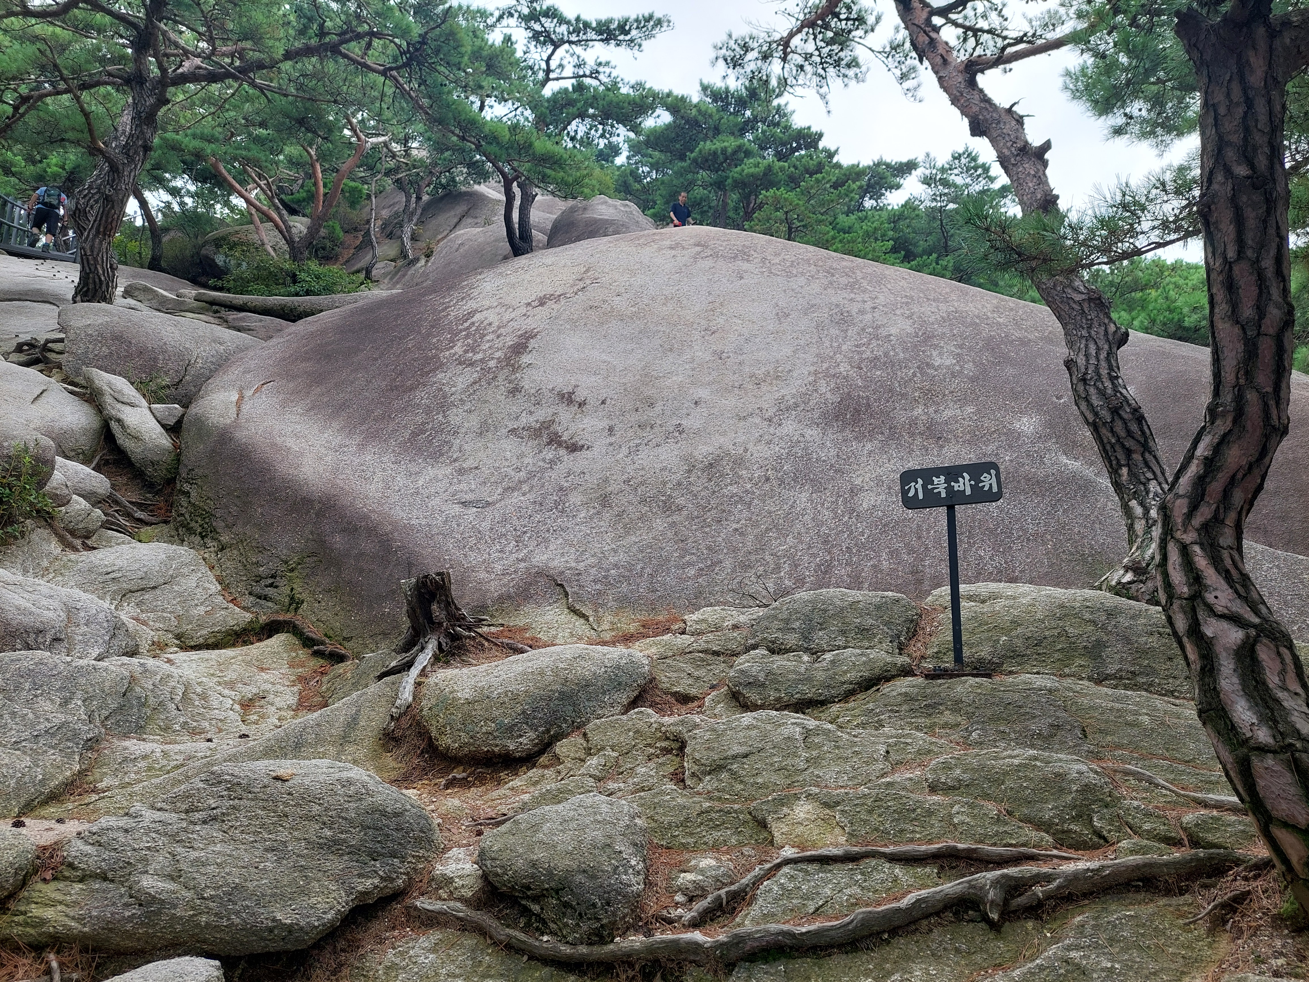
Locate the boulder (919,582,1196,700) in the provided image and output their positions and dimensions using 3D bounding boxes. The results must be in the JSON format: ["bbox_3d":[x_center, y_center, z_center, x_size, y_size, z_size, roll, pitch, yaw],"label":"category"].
[{"bbox_3d":[2.665,0.975,6.150,1.750,0.680,0.950,-1,-9,5],"label":"boulder"}]

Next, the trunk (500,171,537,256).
[{"bbox_3d":[-2.328,-4.699,16.000,0.520,1.500,0.400,0,-9,0],"label":"trunk"}]

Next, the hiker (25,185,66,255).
[{"bbox_3d":[-10.611,-4.757,16.500,0.560,1.380,0.650,7,-12,-34],"label":"hiker"}]

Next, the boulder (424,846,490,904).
[{"bbox_3d":[-0.754,1.462,3.600,0.250,0.200,0.220,2,-10,-11],"label":"boulder"}]

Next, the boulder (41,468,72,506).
[{"bbox_3d":[-4.877,-0.029,7.700,0.250,0.280,0.280,7,-12,-32],"label":"boulder"}]

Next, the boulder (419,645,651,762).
[{"bbox_3d":[-0.604,1.061,4.750,1.120,0.480,0.620,3,-9,-18],"label":"boulder"}]

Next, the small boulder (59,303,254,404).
[{"bbox_3d":[-5.722,-1.591,11.100,2.300,1.150,1.500,-2,-9,10],"label":"small boulder"}]

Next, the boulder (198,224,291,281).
[{"bbox_3d":[-7.790,-4.603,18.300,2.000,1.200,1.500,0,-9,0],"label":"boulder"}]

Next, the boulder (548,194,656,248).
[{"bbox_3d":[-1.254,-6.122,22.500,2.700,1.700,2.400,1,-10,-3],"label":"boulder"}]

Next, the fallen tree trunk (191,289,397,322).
[{"bbox_3d":[-5.218,-2.724,13.800,3.100,0.420,0.750,0,-9,0],"label":"fallen tree trunk"}]

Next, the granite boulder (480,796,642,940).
[{"bbox_3d":[-0.347,1.415,3.550,0.620,0.500,0.520,1,-10,-5],"label":"granite boulder"}]

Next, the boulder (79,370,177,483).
[{"bbox_3d":[-4.888,-0.605,8.800,0.800,1.000,0.600,0,-9,0],"label":"boulder"}]

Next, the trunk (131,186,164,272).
[{"bbox_3d":[-9.629,-4.995,18.000,0.600,1.680,0.400,0,-9,0],"label":"trunk"}]

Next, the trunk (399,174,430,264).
[{"bbox_3d":[-4.820,-5.498,19.000,0.620,1.850,0.500,3,-10,-15],"label":"trunk"}]

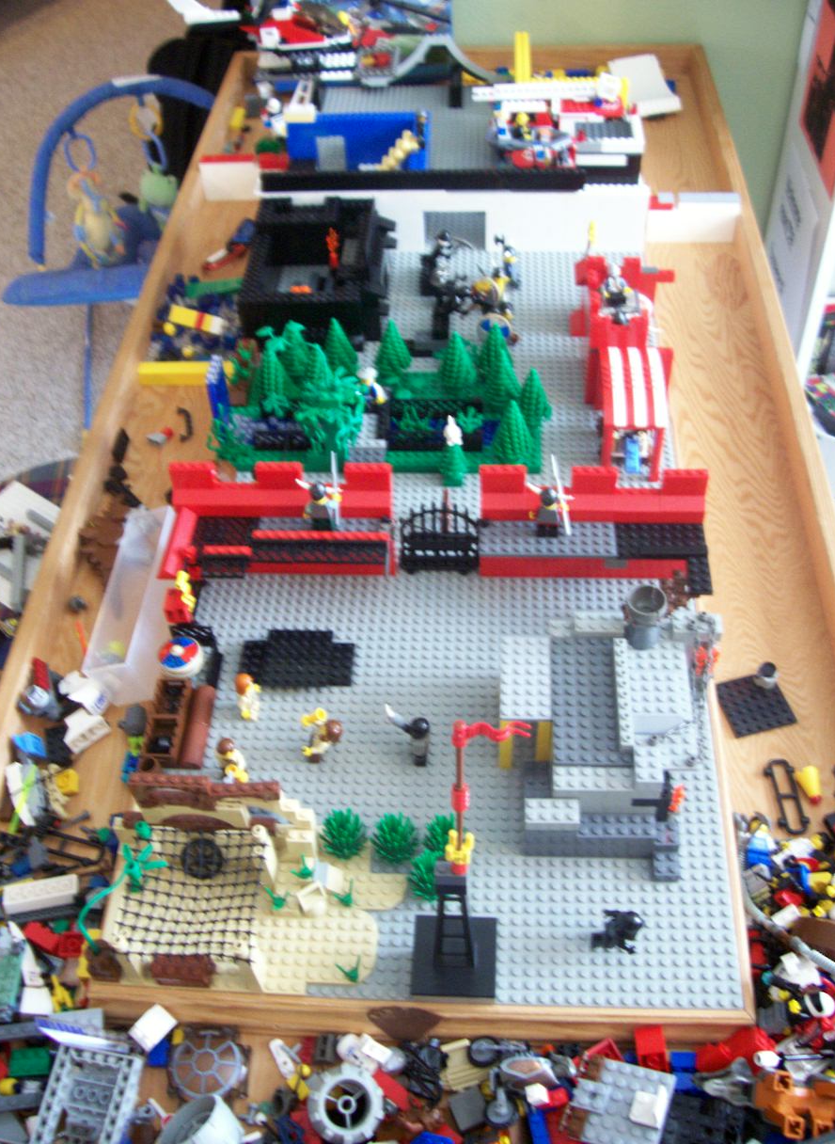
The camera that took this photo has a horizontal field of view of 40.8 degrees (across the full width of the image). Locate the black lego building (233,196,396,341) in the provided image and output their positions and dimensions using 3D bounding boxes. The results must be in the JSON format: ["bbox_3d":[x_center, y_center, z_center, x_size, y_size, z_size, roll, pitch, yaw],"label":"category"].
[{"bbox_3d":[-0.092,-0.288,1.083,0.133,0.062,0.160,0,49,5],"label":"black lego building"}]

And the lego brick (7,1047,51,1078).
[{"bbox_3d":[-0.229,0.289,0.662,0.024,0.011,0.016,1,49,4],"label":"lego brick"}]

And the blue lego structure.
[{"bbox_3d":[-0.067,-0.464,1.235,0.160,0.064,0.050,1,49,4],"label":"blue lego structure"}]

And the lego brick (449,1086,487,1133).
[{"bbox_3d":[0.029,0.310,0.646,0.016,0.010,0.017,-18,50,-11],"label":"lego brick"}]

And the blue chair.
[{"bbox_3d":[-0.411,-0.537,1.785,0.540,0.530,0.480,1,49,4],"label":"blue chair"}]

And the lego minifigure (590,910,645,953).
[{"bbox_3d":[0.117,0.210,0.655,0.030,0.030,0.023,5,50,7],"label":"lego minifigure"}]

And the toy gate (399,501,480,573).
[{"bbox_3d":[0.015,-0.028,0.845,0.061,0.070,0.012,0,49,5],"label":"toy gate"}]

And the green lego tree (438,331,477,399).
[{"bbox_3d":[0.032,-0.179,0.961,0.032,0.064,0.032,1,49,4],"label":"green lego tree"}]

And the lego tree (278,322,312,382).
[{"bbox_3d":[-0.105,-0.192,0.979,0.032,0.064,0.032,1,49,4],"label":"lego tree"}]

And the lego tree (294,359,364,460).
[{"bbox_3d":[-0.072,-0.126,0.909,0.056,0.080,0.050,1,49,4],"label":"lego tree"}]

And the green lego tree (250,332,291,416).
[{"bbox_3d":[-0.123,-0.175,0.973,0.033,0.066,0.033,0,49,5],"label":"green lego tree"}]

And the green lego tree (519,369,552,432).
[{"bbox_3d":[0.095,-0.145,0.937,0.032,0.064,0.032,1,49,4],"label":"green lego tree"}]

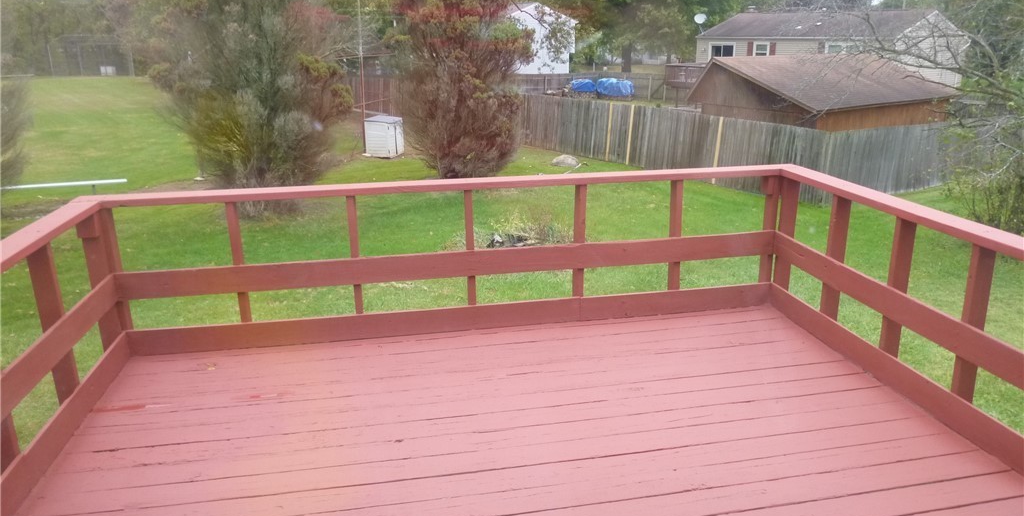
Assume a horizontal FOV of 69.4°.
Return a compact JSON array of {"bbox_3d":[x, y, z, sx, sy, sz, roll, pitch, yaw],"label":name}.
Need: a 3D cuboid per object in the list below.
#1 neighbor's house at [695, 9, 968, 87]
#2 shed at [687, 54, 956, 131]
[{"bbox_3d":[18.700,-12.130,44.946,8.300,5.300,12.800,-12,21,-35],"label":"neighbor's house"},{"bbox_3d":[9.819,-4.569,23.170,9.000,3.380,4.000,-14,21,-38],"label":"shed"}]

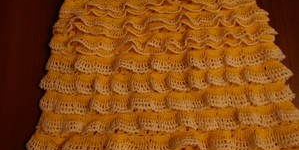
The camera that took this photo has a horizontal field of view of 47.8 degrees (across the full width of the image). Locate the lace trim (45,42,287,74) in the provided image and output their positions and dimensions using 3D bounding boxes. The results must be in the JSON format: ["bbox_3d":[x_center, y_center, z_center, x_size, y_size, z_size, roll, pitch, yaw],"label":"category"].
[{"bbox_3d":[0.020,-0.025,0.525,0.371,0.020,0.038,-2,79,4],"label":"lace trim"}]

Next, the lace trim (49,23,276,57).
[{"bbox_3d":[0.017,-0.056,0.532,0.358,0.022,0.041,-3,79,4],"label":"lace trim"}]

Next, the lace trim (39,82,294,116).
[{"bbox_3d":[0.021,0.037,0.513,0.388,0.020,0.040,-3,79,4],"label":"lace trim"}]

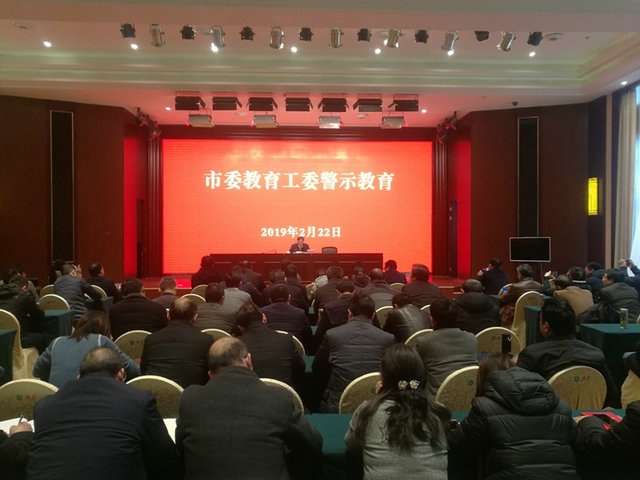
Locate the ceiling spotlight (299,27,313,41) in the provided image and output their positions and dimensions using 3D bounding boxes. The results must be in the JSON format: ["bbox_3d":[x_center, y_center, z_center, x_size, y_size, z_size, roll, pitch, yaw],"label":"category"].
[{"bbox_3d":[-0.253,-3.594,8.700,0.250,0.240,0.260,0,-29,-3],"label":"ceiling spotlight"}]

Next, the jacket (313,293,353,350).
[{"bbox_3d":[0.190,0.770,4.450,0.500,0.600,0.420,0,0,-3],"label":"jacket"}]

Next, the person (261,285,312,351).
[{"bbox_3d":[-0.306,1.053,4.567,0.530,1.270,0.780,0,1,-3],"label":"person"}]

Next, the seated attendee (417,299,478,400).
[{"bbox_3d":[0.820,1.024,3.450,0.480,1.290,0.780,0,1,-3],"label":"seated attendee"}]

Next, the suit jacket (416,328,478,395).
[{"bbox_3d":[0.838,0.882,3.280,0.500,0.640,0.450,0,1,-3],"label":"suit jacket"}]

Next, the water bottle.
[{"bbox_3d":[3.263,0.850,5.350,0.070,0.210,0.070,0,1,0],"label":"water bottle"}]

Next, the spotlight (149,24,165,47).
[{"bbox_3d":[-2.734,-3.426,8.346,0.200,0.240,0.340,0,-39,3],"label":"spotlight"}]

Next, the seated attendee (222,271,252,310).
[{"bbox_3d":[-1.056,1.067,6.200,0.520,1.300,0.750,0,1,3],"label":"seated attendee"}]

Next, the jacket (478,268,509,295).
[{"bbox_3d":[3.260,0.841,9.300,0.530,0.650,0.430,-1,1,-34],"label":"jacket"}]

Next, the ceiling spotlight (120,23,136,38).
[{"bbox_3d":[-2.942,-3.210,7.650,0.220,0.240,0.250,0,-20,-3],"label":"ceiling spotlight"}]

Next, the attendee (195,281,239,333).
[{"bbox_3d":[-0.930,0.950,4.500,0.520,1.200,0.700,0,0,-3],"label":"attendee"}]

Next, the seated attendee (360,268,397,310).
[{"bbox_3d":[0.659,0.979,5.970,0.510,1.310,0.780,0,1,-3],"label":"seated attendee"}]

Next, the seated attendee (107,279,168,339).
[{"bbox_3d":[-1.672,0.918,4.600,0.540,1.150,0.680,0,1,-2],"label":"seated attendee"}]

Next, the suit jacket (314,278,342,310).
[{"bbox_3d":[0.153,0.730,5.650,0.490,0.580,0.420,0,0,-3],"label":"suit jacket"}]

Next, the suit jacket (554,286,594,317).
[{"bbox_3d":[3.120,0.860,6.120,0.520,0.580,0.500,0,1,-18],"label":"suit jacket"}]

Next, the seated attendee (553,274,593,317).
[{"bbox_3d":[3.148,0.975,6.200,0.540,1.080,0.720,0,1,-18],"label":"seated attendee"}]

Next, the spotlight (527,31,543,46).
[{"bbox_3d":[4.350,-4.087,10.100,0.250,0.260,0.290,0,-38,-17],"label":"spotlight"}]

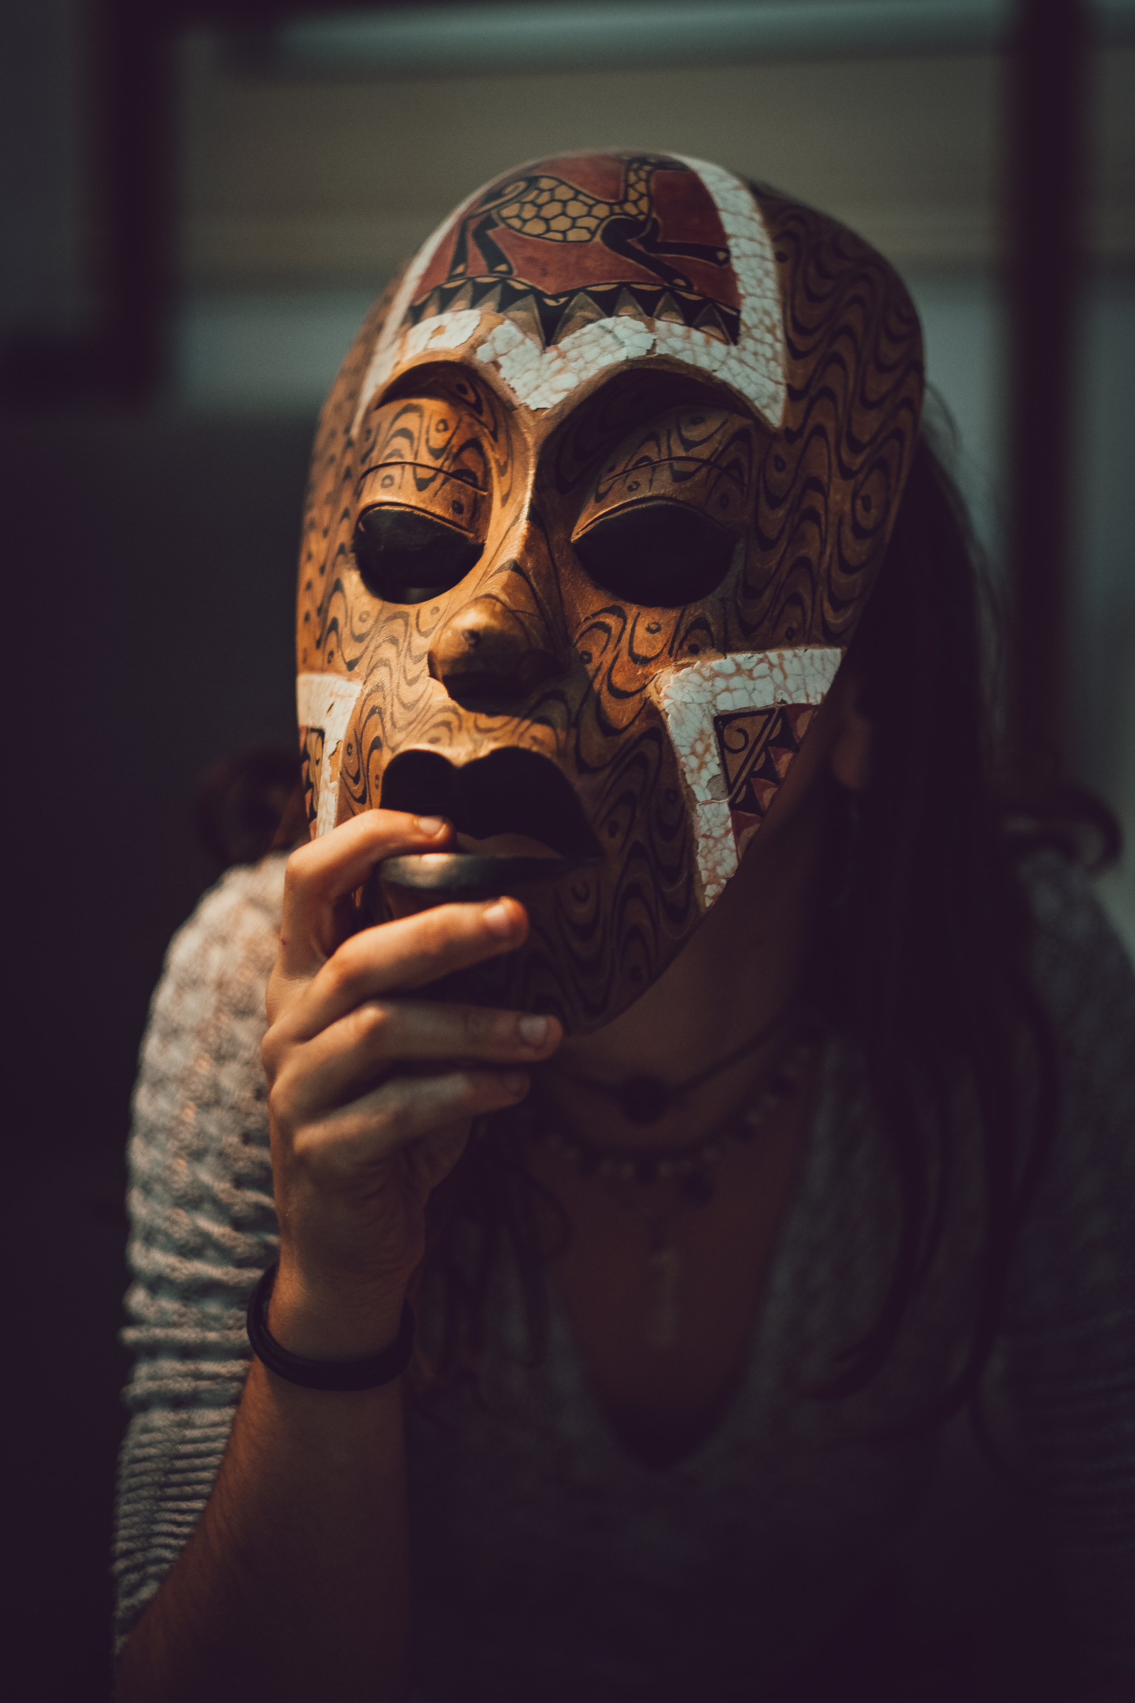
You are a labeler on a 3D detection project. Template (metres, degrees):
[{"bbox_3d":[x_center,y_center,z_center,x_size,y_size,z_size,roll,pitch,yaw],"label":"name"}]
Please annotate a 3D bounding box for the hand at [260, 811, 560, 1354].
[{"bbox_3d":[-0.045,0.066,1.140,0.087,0.150,0.080,-6,10,-20],"label":"hand"}]

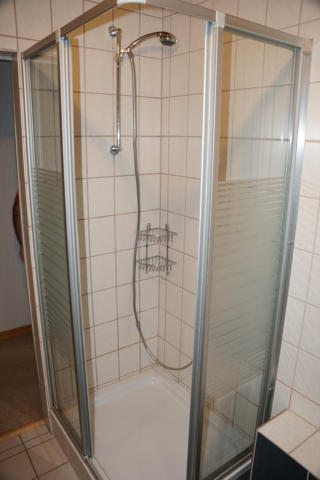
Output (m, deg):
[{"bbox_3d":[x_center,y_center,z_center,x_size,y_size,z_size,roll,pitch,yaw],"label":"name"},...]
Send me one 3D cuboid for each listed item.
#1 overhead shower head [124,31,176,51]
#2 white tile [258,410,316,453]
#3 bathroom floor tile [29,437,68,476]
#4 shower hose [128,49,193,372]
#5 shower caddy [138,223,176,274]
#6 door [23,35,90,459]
[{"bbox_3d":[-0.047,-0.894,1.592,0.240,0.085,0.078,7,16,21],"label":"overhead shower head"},{"bbox_3d":[0.511,0.759,1.438,0.198,0.010,0.147,-10,19,-35],"label":"white tile"},{"bbox_3d":[-0.588,1.127,1.874,0.165,0.010,0.193,-10,19,-35],"label":"bathroom floor tile"},{"bbox_3d":[0.019,-0.065,1.808,0.345,1.660,0.090,6,16,19],"label":"shower hose"},{"bbox_3d":[-0.018,0.061,2.057,0.215,0.300,0.175,3,15,8],"label":"shower caddy"},{"bbox_3d":[-0.440,0.123,1.547,0.045,1.690,0.485,-10,19,-35],"label":"door"}]

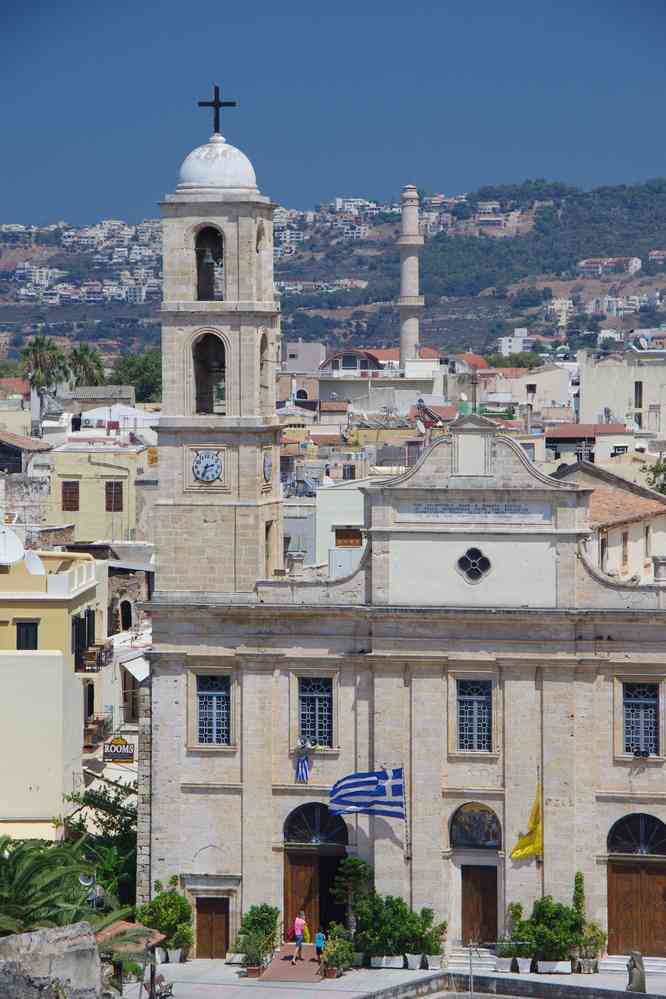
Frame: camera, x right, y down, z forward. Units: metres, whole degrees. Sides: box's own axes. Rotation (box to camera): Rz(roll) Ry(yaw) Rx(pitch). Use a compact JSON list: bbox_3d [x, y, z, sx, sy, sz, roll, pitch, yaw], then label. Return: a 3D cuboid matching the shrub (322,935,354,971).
[{"bbox_3d":[0.169,13.970,128.072,1.000,1.100,0.950,0,2,0],"label":"shrub"}]

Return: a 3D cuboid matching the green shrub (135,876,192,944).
[{"bbox_3d":[-5.350,12.973,131.375,1.750,2.050,1.500,0,2,12],"label":"green shrub"}]

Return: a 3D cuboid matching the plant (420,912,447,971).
[{"bbox_3d":[3.126,13.720,129.486,0.820,1.846,0.800,0,2,13],"label":"plant"}]

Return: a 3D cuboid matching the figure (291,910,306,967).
[{"bbox_3d":[-1.106,14.070,133.417,0.520,1.670,0.550,0,3,10],"label":"figure"}]

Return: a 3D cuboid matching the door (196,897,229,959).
[{"bbox_3d":[-3.821,13.592,131.975,1.051,1.953,0.100,0,2,13],"label":"door"}]

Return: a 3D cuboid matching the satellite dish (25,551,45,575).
[{"bbox_3d":[-10.758,2.343,150.000,0.350,0.980,0.880,1,3,30],"label":"satellite dish"}]

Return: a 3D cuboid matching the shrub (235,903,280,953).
[{"bbox_3d":[-2.372,13.445,130.750,1.400,1.500,1.200,0,2,12],"label":"shrub"}]

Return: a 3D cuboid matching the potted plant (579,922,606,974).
[{"bbox_3d":[7.994,13.832,128.218,0.850,1.580,0.800,0,2,13],"label":"potted plant"}]

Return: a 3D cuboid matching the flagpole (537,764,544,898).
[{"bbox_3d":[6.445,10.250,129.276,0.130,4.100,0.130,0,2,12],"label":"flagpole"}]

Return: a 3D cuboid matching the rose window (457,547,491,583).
[{"bbox_3d":[4.521,2.090,133.934,1.076,1.138,0.200,0,3,10],"label":"rose window"}]

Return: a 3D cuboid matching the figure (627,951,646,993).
[{"bbox_3d":[9.098,14.150,124.774,0.600,1.265,0.550,-1,2,-24],"label":"figure"}]

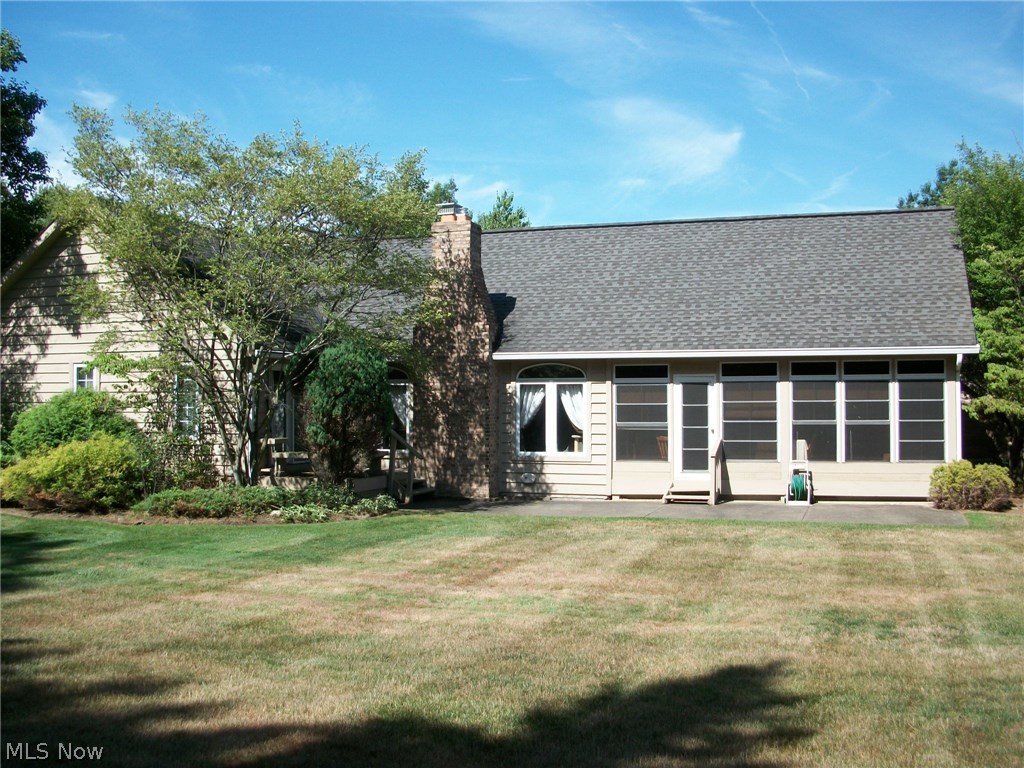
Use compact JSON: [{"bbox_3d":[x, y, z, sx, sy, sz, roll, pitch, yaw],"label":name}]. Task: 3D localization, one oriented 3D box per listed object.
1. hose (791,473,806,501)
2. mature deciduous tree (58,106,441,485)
[{"bbox_3d":[5.370,1.920,19.400,0.290,0.500,0.340,-1,-3,13],"label":"hose"},{"bbox_3d":[-4.720,-1.460,18.600,6.800,7.000,6.000,0,-2,0],"label":"mature deciduous tree"}]

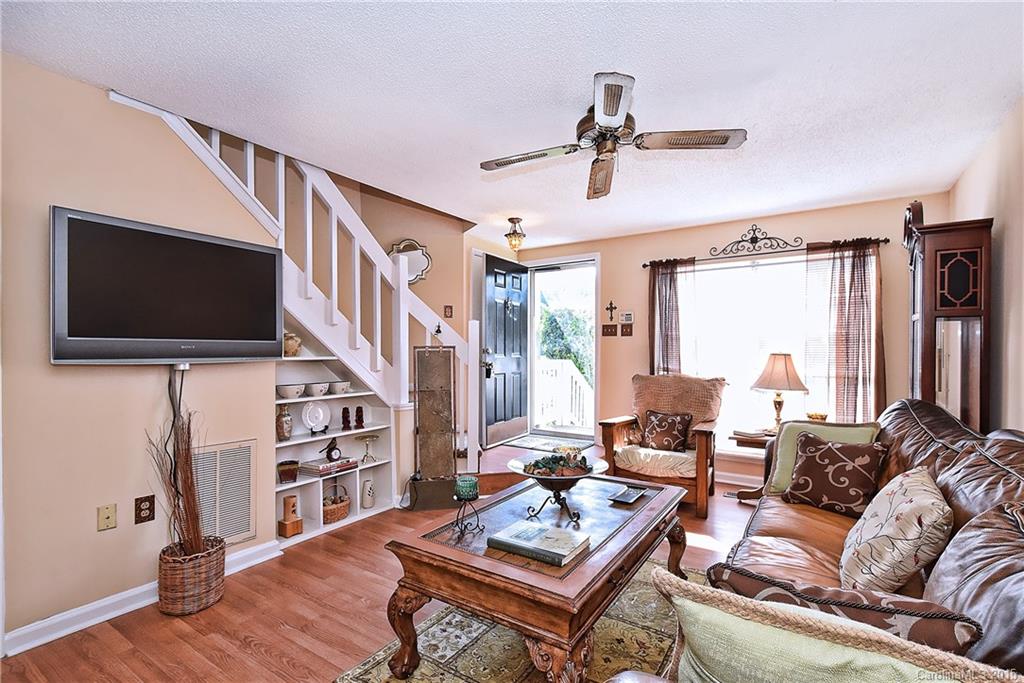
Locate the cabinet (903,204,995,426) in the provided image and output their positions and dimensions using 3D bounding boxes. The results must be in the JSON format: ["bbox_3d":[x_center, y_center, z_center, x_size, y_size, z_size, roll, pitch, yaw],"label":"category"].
[{"bbox_3d":[2.580,0.217,2.553,0.310,2.180,0.470,0,-1,36],"label":"cabinet"}]

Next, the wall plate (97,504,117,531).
[{"bbox_3d":[-1.875,0.820,1.978,0.010,0.114,0.070,0,0,37],"label":"wall plate"}]

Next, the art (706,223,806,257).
[{"bbox_3d":[2.196,-0.945,3.876,0.750,0.250,0.020,0,0,37],"label":"art"}]

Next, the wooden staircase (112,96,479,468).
[{"bbox_3d":[-1.371,-0.015,3.099,1.100,2.300,2.450,0,-1,36],"label":"wooden staircase"}]

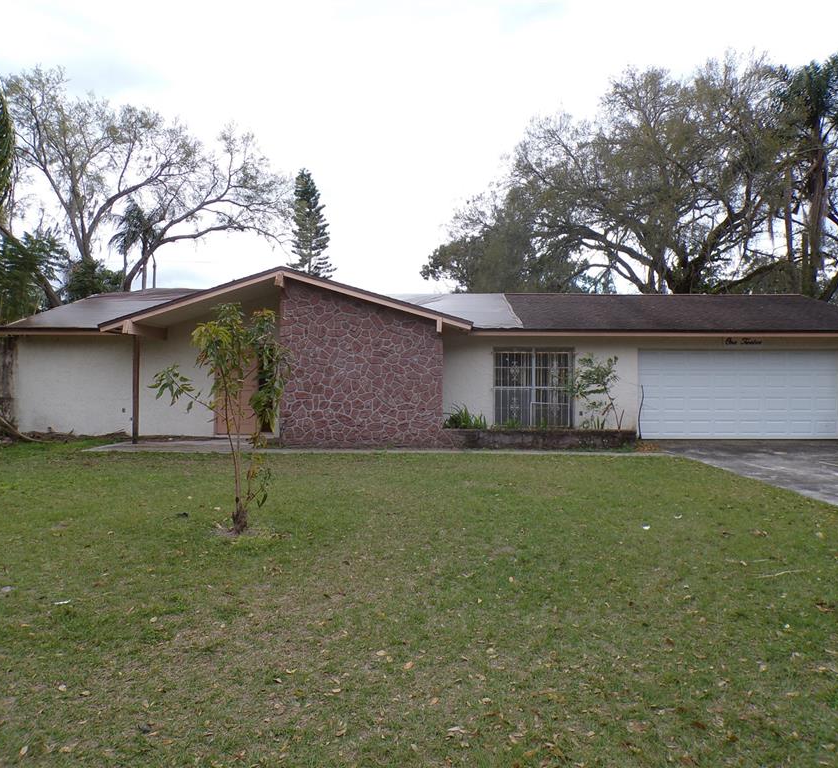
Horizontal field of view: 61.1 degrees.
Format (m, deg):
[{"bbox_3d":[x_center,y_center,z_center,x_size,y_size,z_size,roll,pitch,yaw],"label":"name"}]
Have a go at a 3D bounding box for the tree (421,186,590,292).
[{"bbox_3d":[4.000,-3.850,33.000,7.800,10.500,7.500,0,0,0],"label":"tree"}]

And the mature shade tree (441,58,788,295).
[{"bbox_3d":[8.800,-6.600,32.000,15.600,16.000,14.000,0,0,0],"label":"mature shade tree"}]

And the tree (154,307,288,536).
[{"bbox_3d":[-1.930,0.340,6.900,1.340,2.230,1.200,0,0,0],"label":"tree"}]

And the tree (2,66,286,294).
[{"bbox_3d":[-11.500,-5.950,30.000,12.000,14.700,11.000,0,0,0],"label":"tree"}]

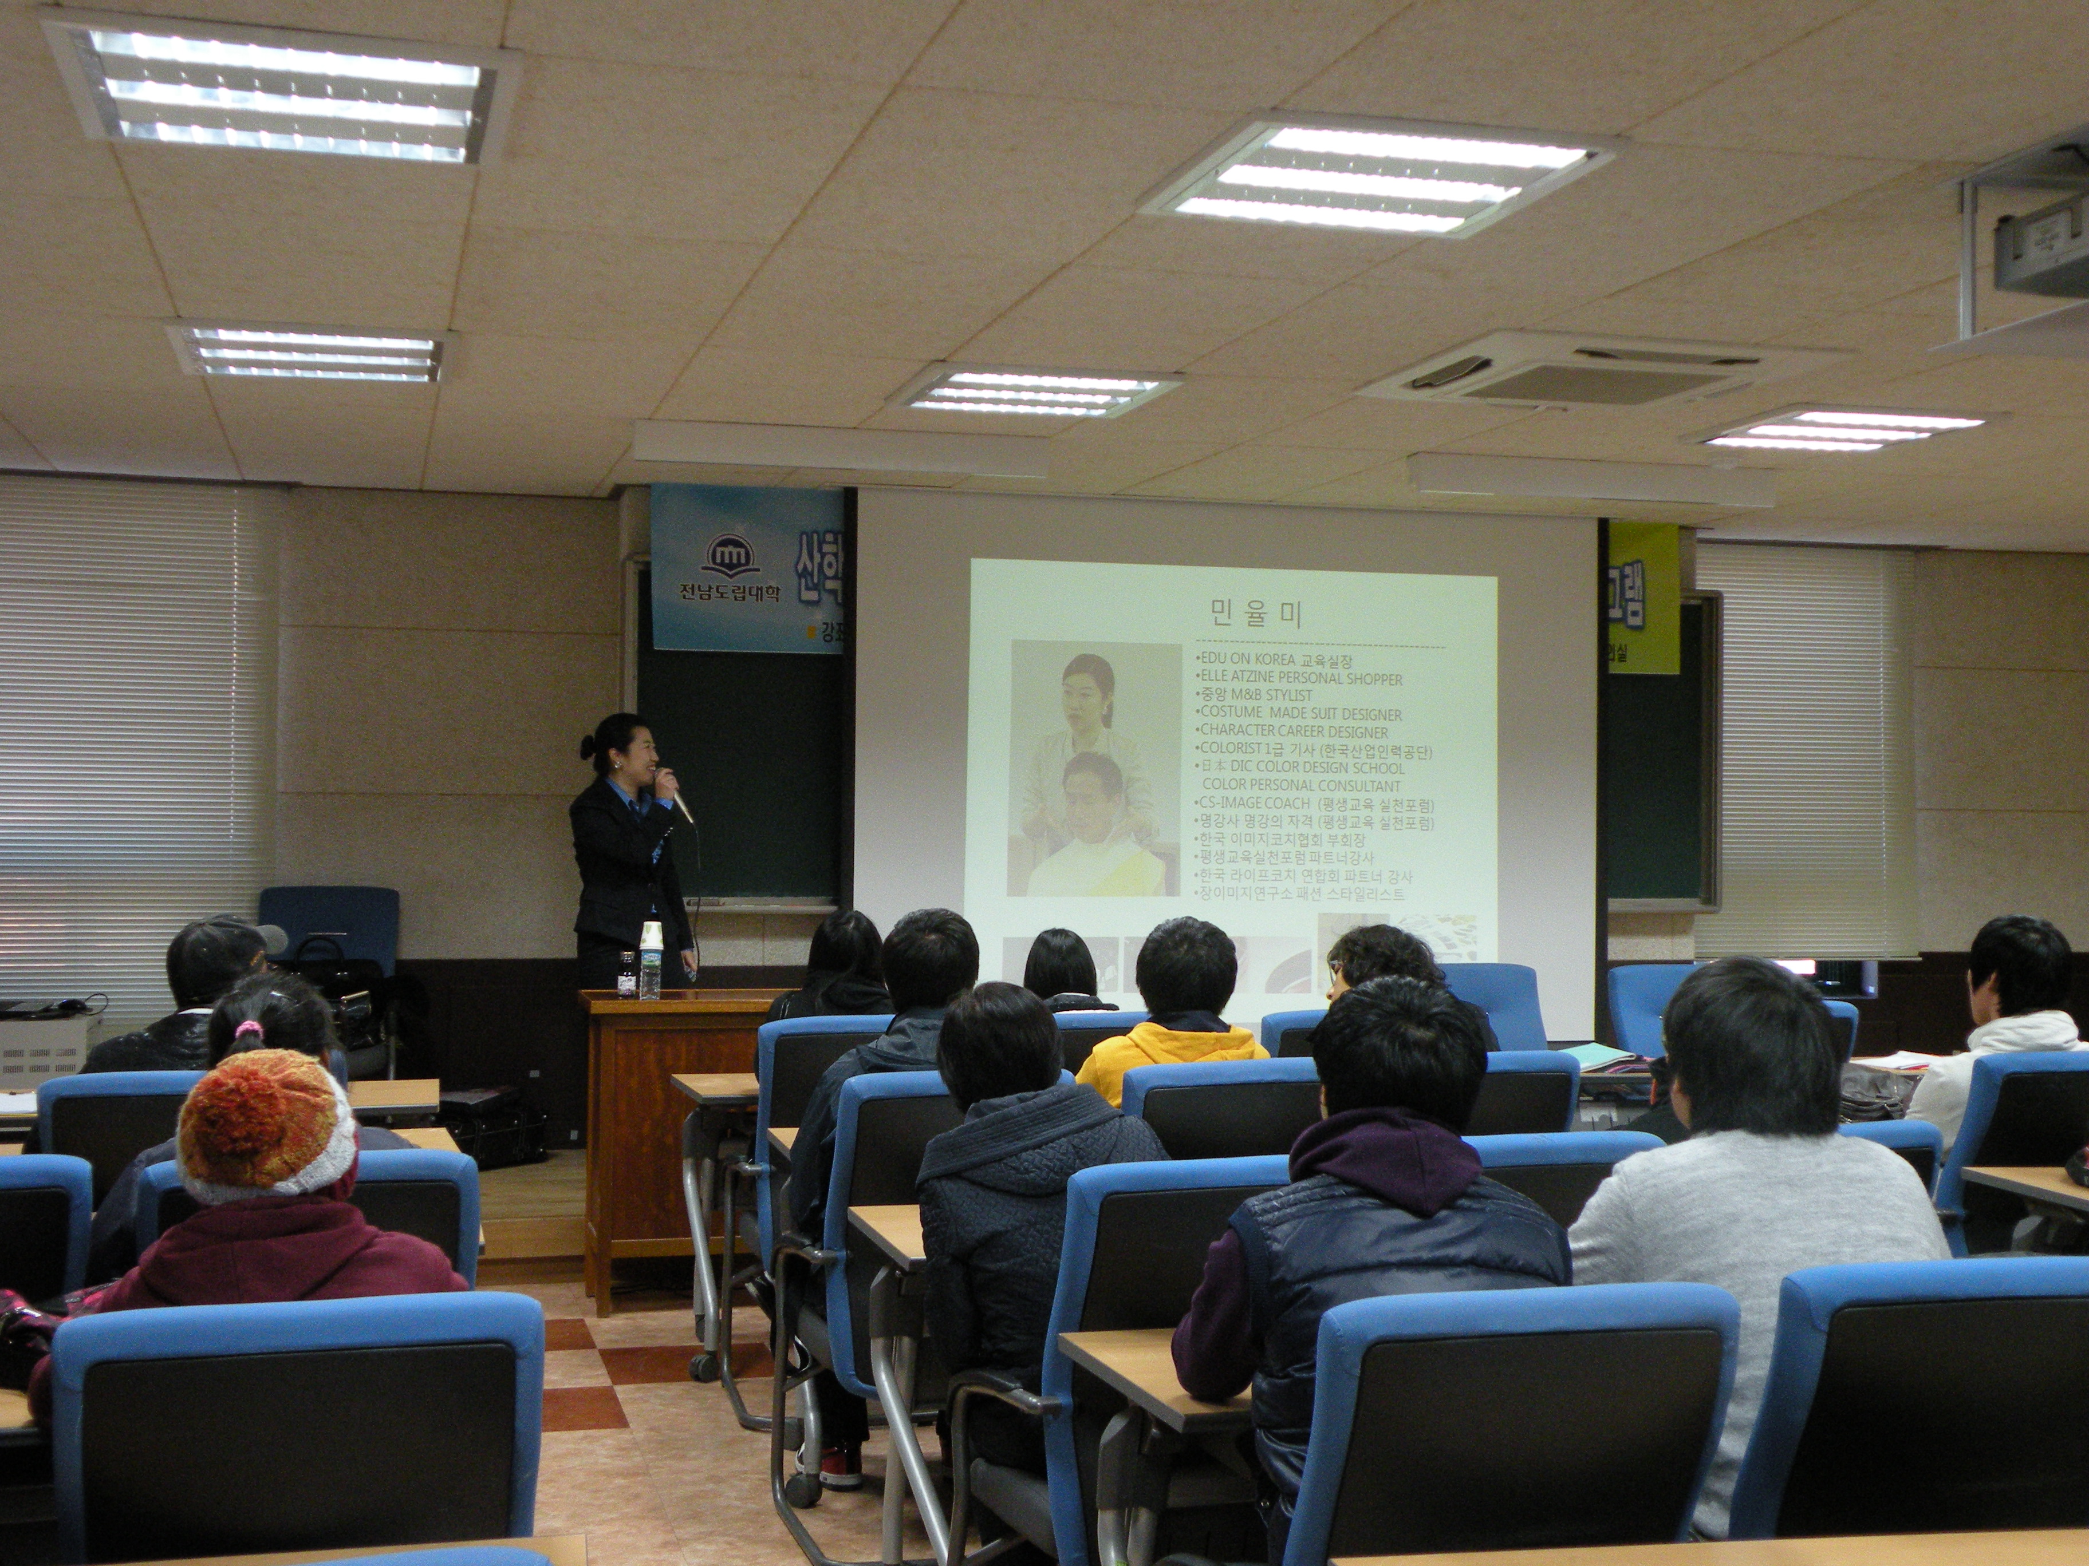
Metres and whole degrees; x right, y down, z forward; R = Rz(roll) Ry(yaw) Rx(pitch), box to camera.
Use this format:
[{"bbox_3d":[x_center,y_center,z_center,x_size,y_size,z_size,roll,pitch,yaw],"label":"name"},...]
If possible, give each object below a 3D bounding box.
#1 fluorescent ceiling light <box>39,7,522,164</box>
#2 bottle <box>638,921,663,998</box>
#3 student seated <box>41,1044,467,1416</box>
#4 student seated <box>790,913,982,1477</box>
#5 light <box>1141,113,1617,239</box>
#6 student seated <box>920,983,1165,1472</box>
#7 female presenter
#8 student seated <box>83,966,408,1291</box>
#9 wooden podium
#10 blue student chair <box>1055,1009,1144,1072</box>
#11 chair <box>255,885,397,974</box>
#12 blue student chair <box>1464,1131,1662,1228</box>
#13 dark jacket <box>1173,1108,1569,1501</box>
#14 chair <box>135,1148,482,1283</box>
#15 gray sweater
[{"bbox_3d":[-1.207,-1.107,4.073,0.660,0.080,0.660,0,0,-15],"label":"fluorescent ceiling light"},{"bbox_3d":[-1.148,0.518,7.382,0.075,0.238,0.075,0,0,-15],"label":"bottle"},{"bbox_3d":[-0.931,0.903,3.003,0.520,1.210,0.780,0,-1,-15],"label":"student seated"},{"bbox_3d":[-0.295,0.899,5.429,0.520,1.280,0.780,0,-1,-15],"label":"student seated"},{"bbox_3d":[0.569,-1.089,4.486,0.660,0.080,0.660,0,-1,-15],"label":"light"},{"bbox_3d":[-0.023,0.922,4.265,0.460,1.200,0.700,0,0,-15],"label":"student seated"},{"bbox_3d":[-1.345,0.557,8.147,0.340,1.572,0.460,0,-1,33],"label":"female presenter"},{"bbox_3d":[-1.326,0.914,4.298,0.520,1.200,0.700,0,0,-15],"label":"student seated"},{"bbox_3d":[-0.937,1.099,7.678,0.900,0.920,0.470,0,-1,-15],"label":"wooden podium"},{"bbox_3d":[0.024,1.072,6.906,0.530,0.940,0.600,0,0,-15],"label":"blue student chair"},{"bbox_3d":[-2.342,0.832,8.165,0.530,0.970,0.600,0,-1,-7],"label":"chair"},{"bbox_3d":[0.744,1.058,4.490,0.530,0.940,0.600,0,0,-15],"label":"blue student chair"},{"bbox_3d":[0.405,0.656,3.159,0.520,0.580,0.370,0,0,-15],"label":"dark jacket"},{"bbox_3d":[-1.204,1.044,4.185,0.530,0.940,0.600,0,0,-15],"label":"chair"},{"bbox_3d":[0.839,0.707,3.084,0.520,0.600,0.420,0,-1,-15],"label":"gray sweater"}]

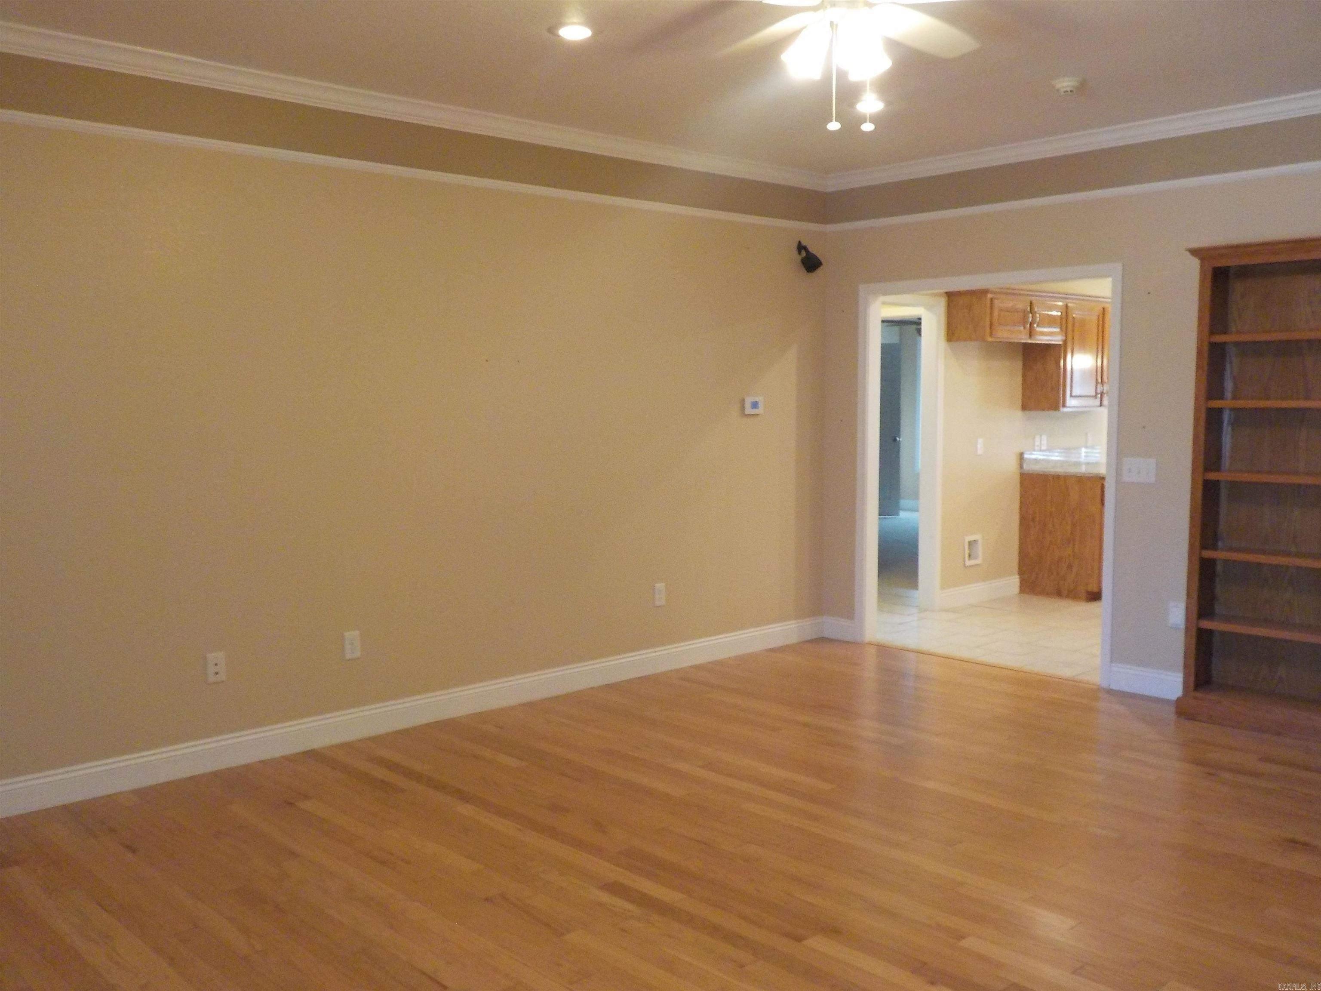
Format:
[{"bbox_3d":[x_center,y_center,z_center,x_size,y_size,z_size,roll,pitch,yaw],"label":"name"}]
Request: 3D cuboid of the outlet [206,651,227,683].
[{"bbox_3d":[-1.750,0.681,4.517,0.070,0.114,0.010,-5,7,-41],"label":"outlet"}]

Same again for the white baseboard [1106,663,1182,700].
[{"bbox_3d":[2.374,0.913,5.577,0.375,0.129,0.018,5,7,44],"label":"white baseboard"}]

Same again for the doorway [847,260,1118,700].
[{"bbox_3d":[1.738,-0.127,6.202,1.527,2.096,0.155,5,7,44],"label":"doorway"}]

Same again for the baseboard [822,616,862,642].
[{"bbox_3d":[1.071,0.805,6.856,0.245,0.129,0.018,5,7,44],"label":"baseboard"}]

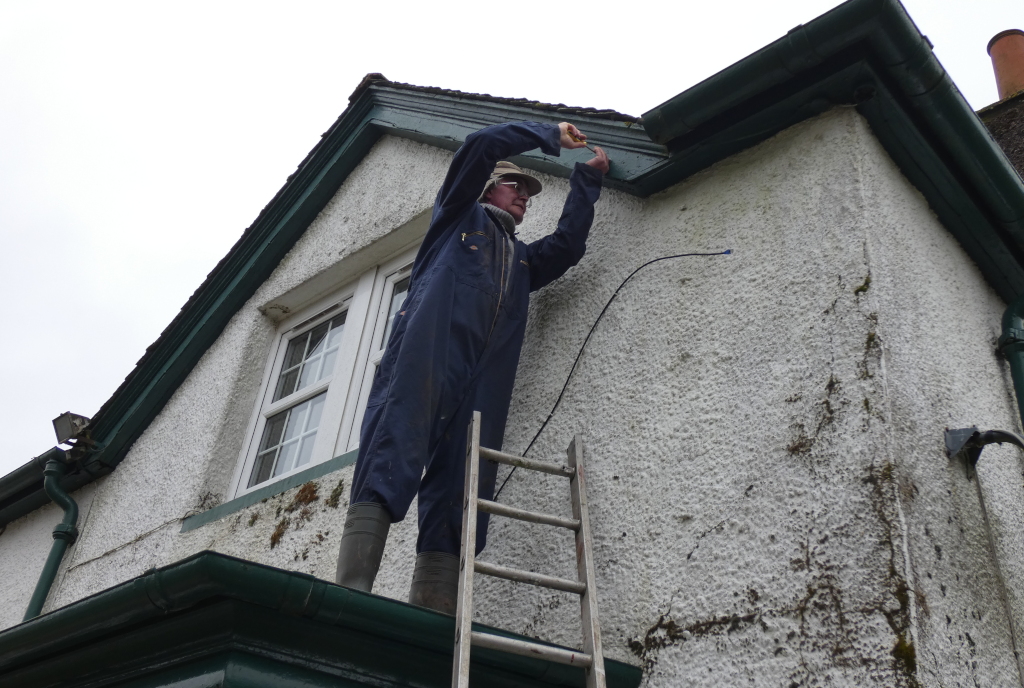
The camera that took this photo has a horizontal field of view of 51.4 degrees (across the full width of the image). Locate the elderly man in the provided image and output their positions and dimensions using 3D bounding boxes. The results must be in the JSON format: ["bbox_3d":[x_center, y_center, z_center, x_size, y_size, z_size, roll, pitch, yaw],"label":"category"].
[{"bbox_3d":[-0.084,0.068,3.176,0.560,1.880,0.620,-25,-47,37],"label":"elderly man"}]

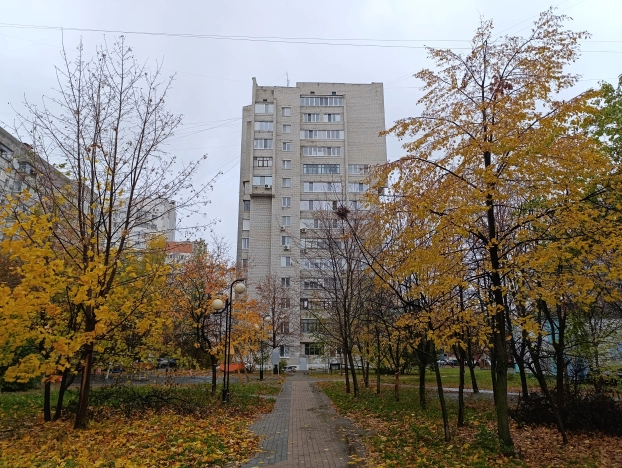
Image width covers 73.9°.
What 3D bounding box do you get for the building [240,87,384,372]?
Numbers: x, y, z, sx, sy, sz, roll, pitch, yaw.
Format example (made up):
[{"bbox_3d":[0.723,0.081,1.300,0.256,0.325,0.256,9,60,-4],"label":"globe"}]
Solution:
[{"bbox_3d":[-0.304,-1.047,67.471,22.500,43.000,18.000,0,-16,-2],"label":"building"}]

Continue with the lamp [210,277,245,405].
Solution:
[{"bbox_3d":[-3.114,3.912,15.321,1.250,4.400,0.450,0,-16,0],"label":"lamp"}]

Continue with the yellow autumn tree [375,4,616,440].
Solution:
[{"bbox_3d":[3.797,-0.768,8.810,5.300,9.700,5.000,0,-16,0],"label":"yellow autumn tree"}]

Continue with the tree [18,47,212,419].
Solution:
[{"bbox_3d":[-5.603,-0.690,11.454,5.900,11.100,5.400,0,-16,0],"label":"tree"}]

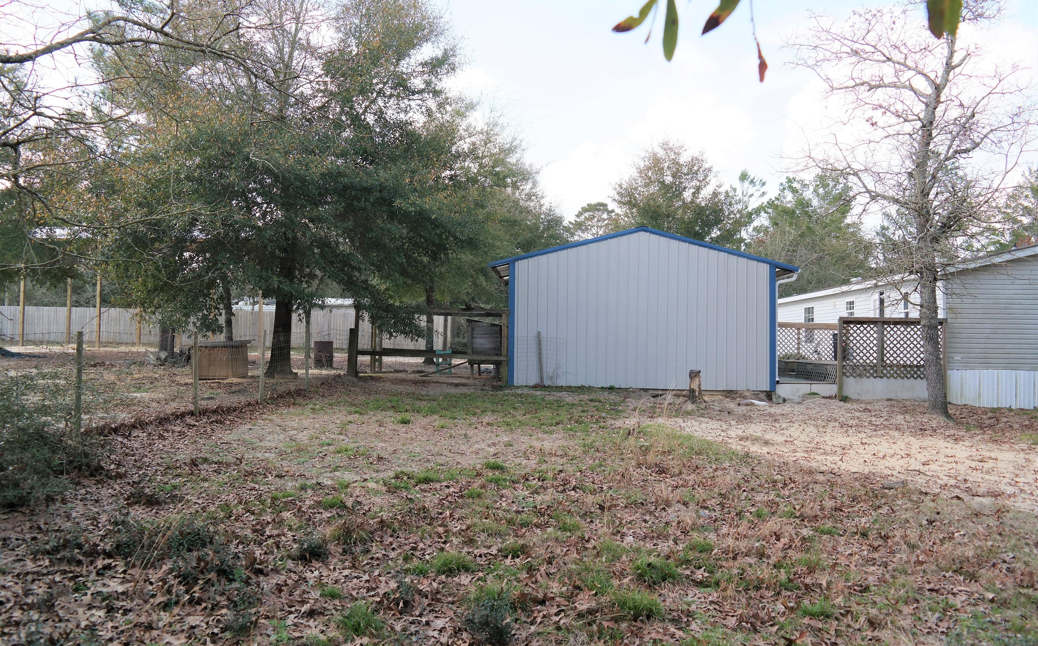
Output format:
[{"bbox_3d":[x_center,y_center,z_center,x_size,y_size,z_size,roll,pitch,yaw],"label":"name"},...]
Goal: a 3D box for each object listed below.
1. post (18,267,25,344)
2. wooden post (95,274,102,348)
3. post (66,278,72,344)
[{"bbox_3d":[-21.753,-0.709,34.000,0.160,3.472,0.160,1,-1,2],"label":"post"},{"bbox_3d":[-17.846,-0.524,33.000,0.160,3.284,0.160,1,-1,2],"label":"wooden post"},{"bbox_3d":[-20.819,-0.563,36.000,0.160,3.114,0.160,1,-1,2],"label":"post"}]

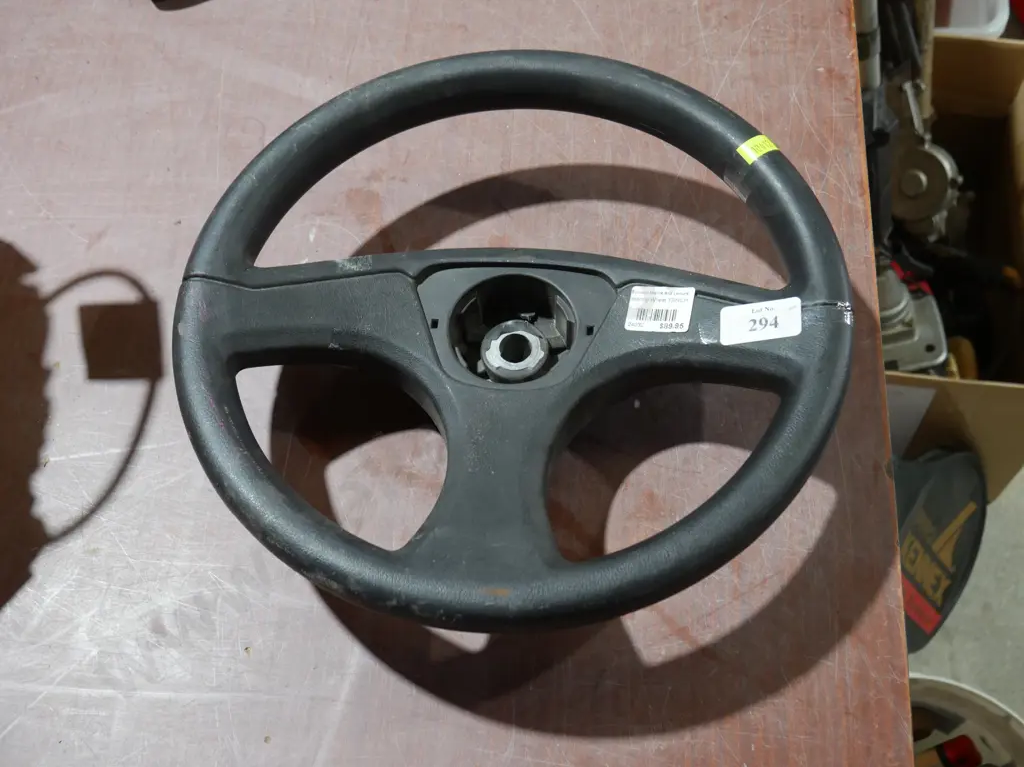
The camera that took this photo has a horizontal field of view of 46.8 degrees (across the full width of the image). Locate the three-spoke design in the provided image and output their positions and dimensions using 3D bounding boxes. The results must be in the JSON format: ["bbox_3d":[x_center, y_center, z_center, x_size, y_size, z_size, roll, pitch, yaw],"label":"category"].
[{"bbox_3d":[0.001,-0.025,0.653,0.355,0.098,0.355,3,60,5],"label":"three-spoke design"}]

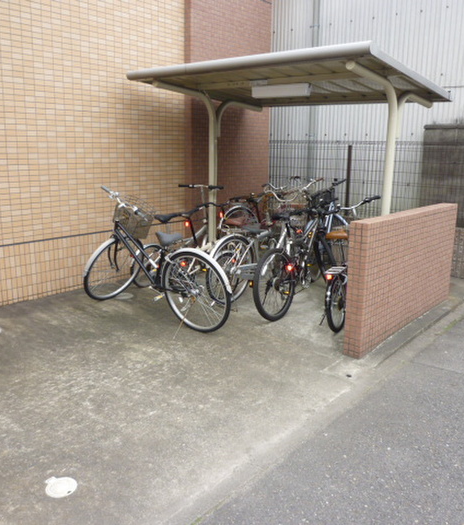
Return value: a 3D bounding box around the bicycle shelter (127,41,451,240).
[{"bbox_3d":[0.595,-0.713,5.050,2.450,2.220,2.080,11,17,40],"label":"bicycle shelter"}]

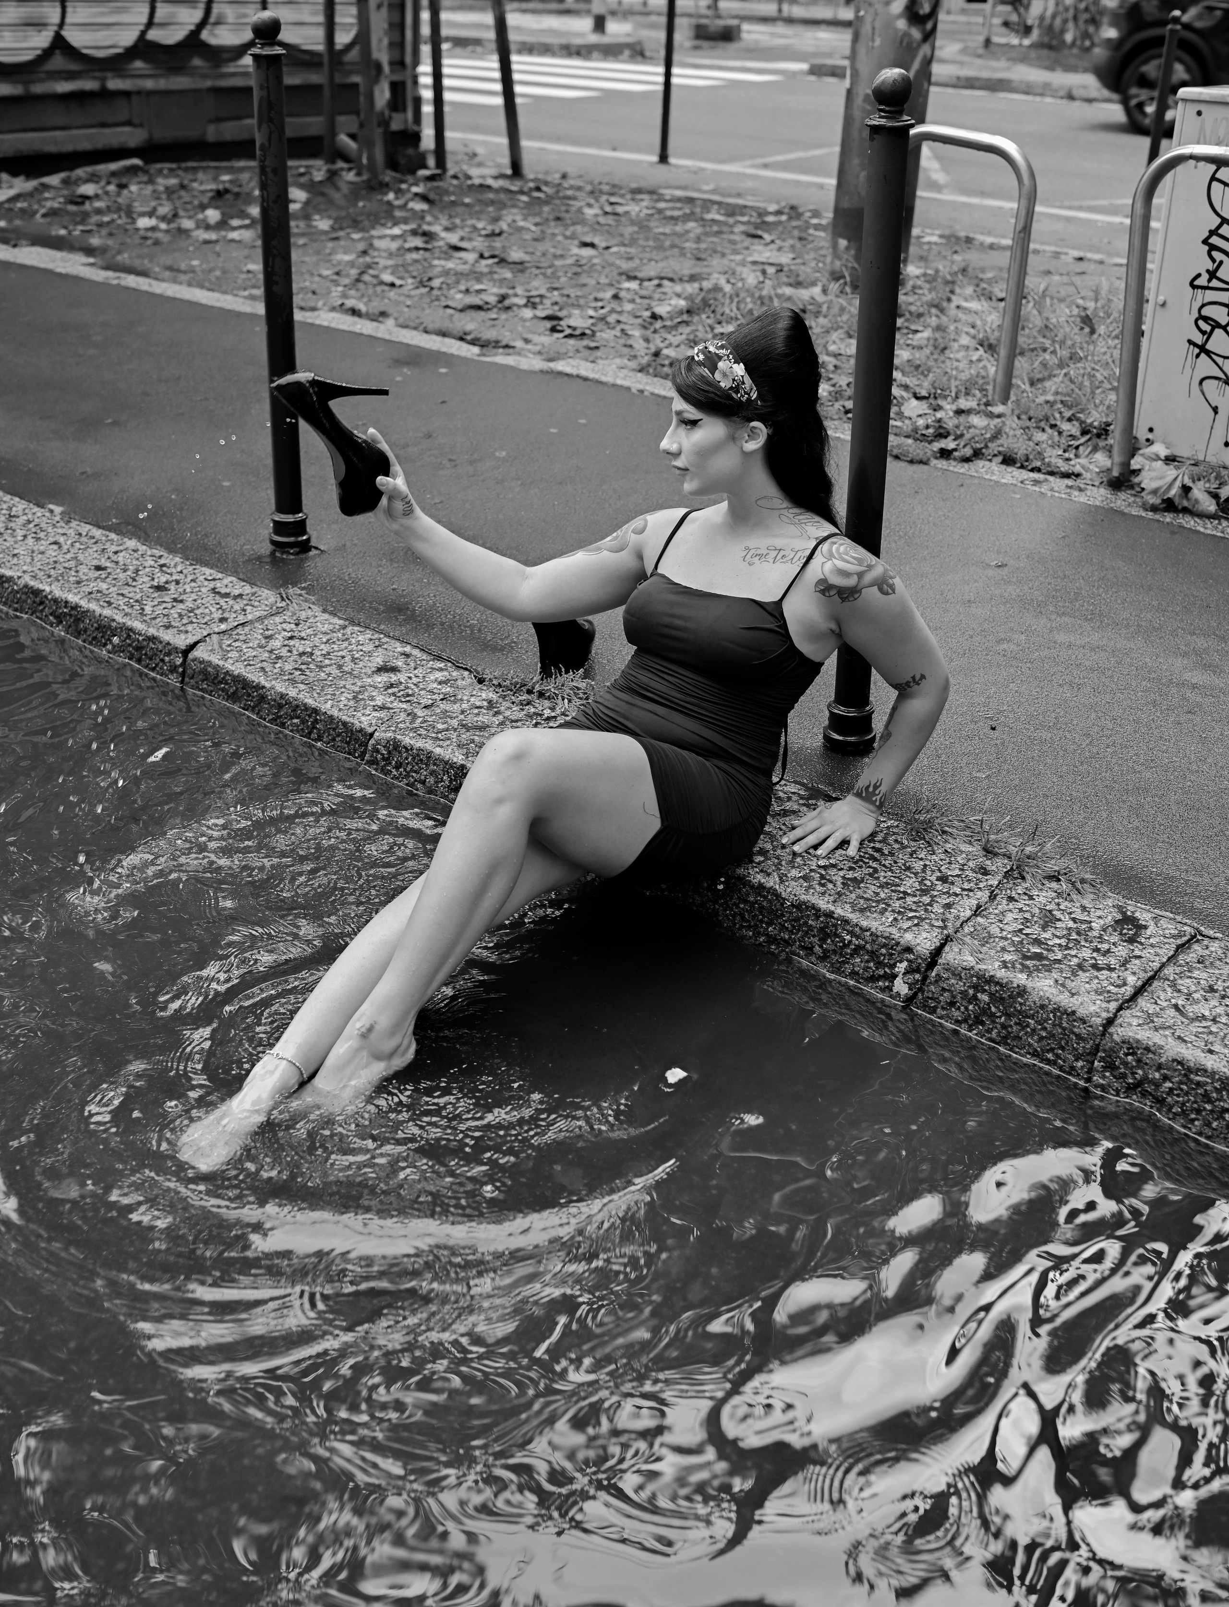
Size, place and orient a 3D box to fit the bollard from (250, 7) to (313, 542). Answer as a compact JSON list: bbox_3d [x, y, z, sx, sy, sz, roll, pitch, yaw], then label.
[{"bbox_3d":[-0.714,-1.076,3.810,0.092,1.110,0.092,2,26,-1],"label":"bollard"}]

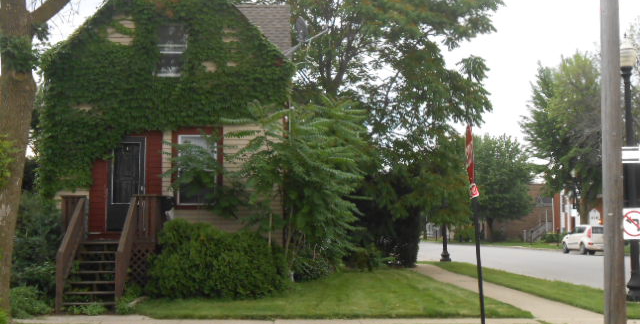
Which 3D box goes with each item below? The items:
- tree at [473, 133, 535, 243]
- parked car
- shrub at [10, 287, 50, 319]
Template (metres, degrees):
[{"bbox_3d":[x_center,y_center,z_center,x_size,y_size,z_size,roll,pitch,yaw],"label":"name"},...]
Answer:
[{"bbox_3d":[16.700,2.400,76.000,7.000,9.900,7.000,0,-4,0],"label":"tree"},{"bbox_3d":[15.330,4.370,46.000,1.810,1.630,4.600,0,-4,0],"label":"parked car"},{"bbox_3d":[-5.540,2.660,15.600,0.800,0.580,0.750,0,-4,0],"label":"shrub"}]

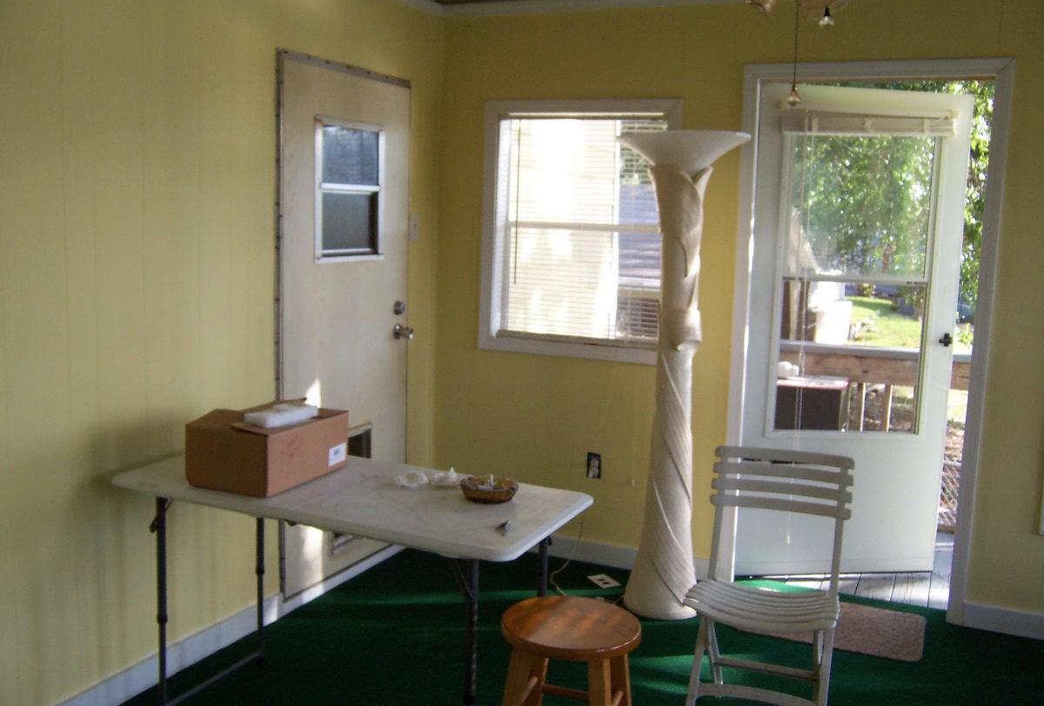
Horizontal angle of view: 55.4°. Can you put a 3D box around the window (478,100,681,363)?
[{"bbox_3d":[0.224,-0.515,4.184,0.869,1.080,0.050,5,9,24],"label":"window"}]

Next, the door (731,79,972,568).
[{"bbox_3d":[1.343,-0.053,4.048,0.880,2.000,0.060,1,8,-7],"label":"door"}]

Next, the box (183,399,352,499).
[{"bbox_3d":[-0.729,0.261,2.867,0.284,0.188,0.378,5,9,24],"label":"box"}]

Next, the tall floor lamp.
[{"bbox_3d":[0.567,0.098,3.737,0.483,1.789,0.483,5,9,24],"label":"tall floor lamp"}]

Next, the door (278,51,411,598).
[{"bbox_3d":[-0.687,-0.106,3.901,0.060,1.950,0.880,5,9,24],"label":"door"}]

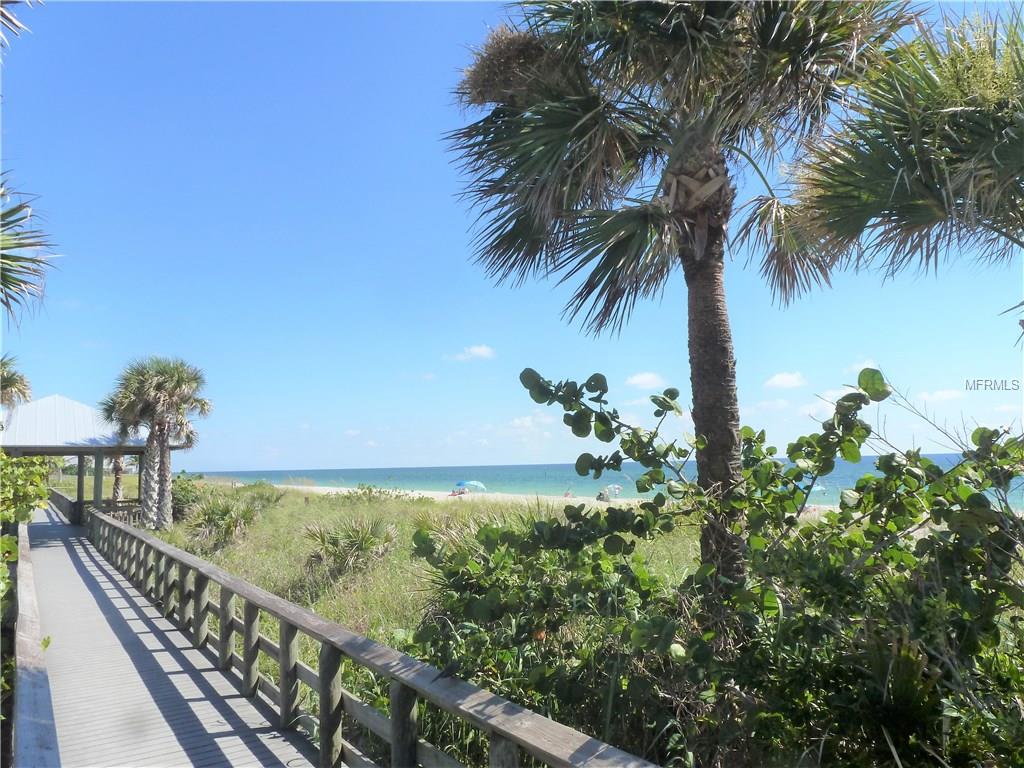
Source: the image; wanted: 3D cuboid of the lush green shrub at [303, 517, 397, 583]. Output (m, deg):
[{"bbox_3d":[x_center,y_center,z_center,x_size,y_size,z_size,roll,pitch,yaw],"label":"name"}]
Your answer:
[{"bbox_3d":[-3.410,3.473,14.900,1.950,1.400,1.800,0,-7,-13],"label":"lush green shrub"}]

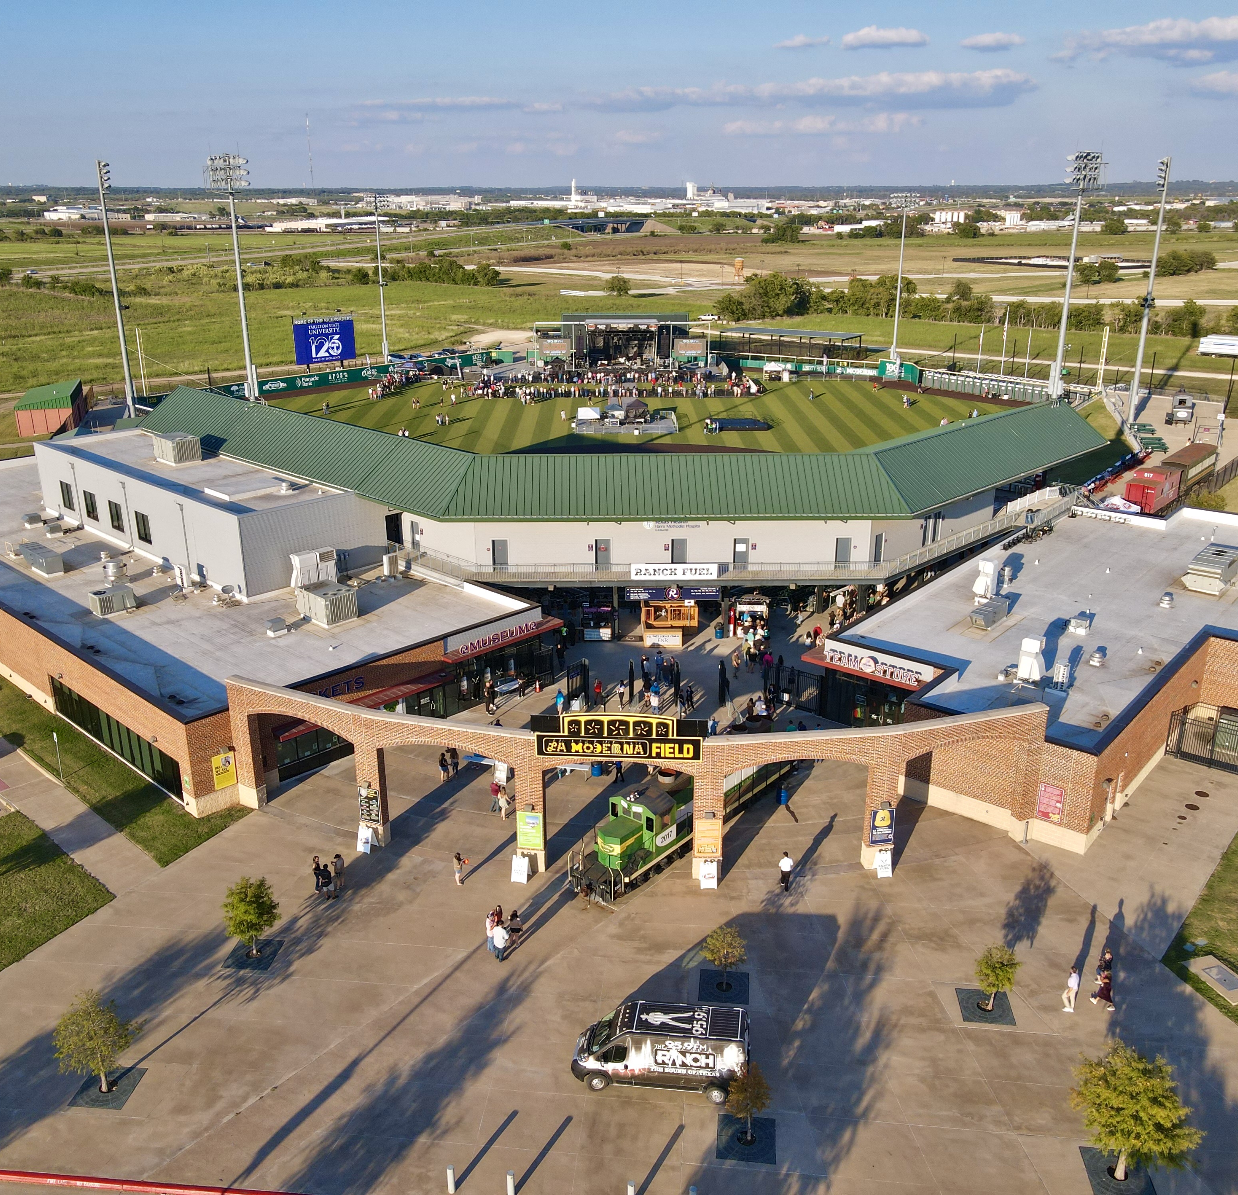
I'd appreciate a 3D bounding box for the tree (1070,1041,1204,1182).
[{"bbox_3d":[15.562,15.860,33.483,3.528,4.560,3.528,0,20,0],"label":"tree"}]

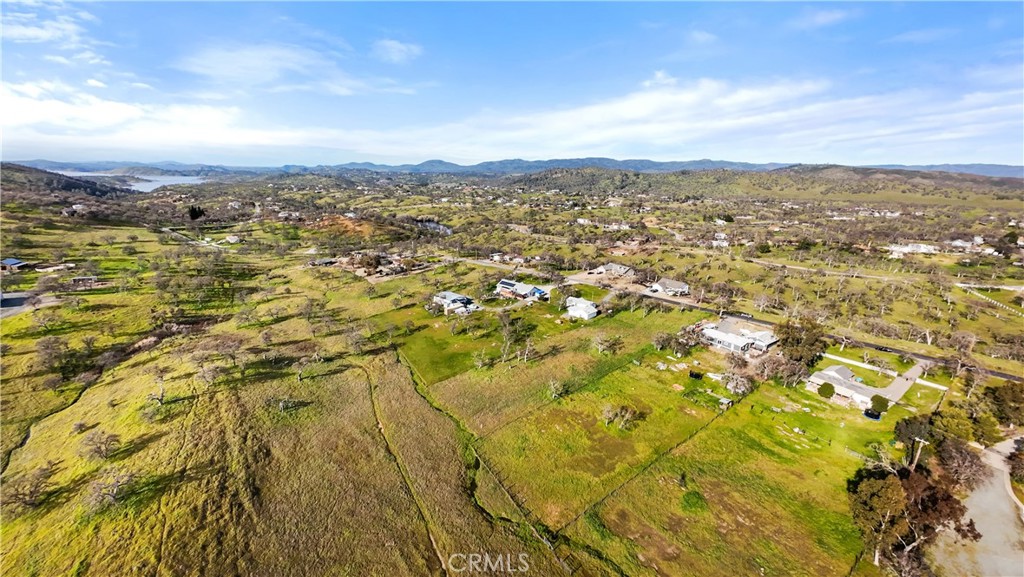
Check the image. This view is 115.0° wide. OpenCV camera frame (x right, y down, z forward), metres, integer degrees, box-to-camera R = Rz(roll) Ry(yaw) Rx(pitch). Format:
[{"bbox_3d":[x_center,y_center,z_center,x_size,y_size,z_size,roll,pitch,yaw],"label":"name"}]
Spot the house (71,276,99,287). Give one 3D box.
[{"bbox_3d":[-301.180,-4.930,229.310,13.500,3.700,6.500,-3,20,-8],"label":"house"}]

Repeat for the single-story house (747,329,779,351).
[{"bbox_3d":[118.430,23.900,154.660,13.000,4.300,9.500,-16,26,-37],"label":"single-story house"}]

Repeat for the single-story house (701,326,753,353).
[{"bbox_3d":[100.810,23.940,154.540,17.000,4.300,11.000,18,27,40],"label":"single-story house"}]

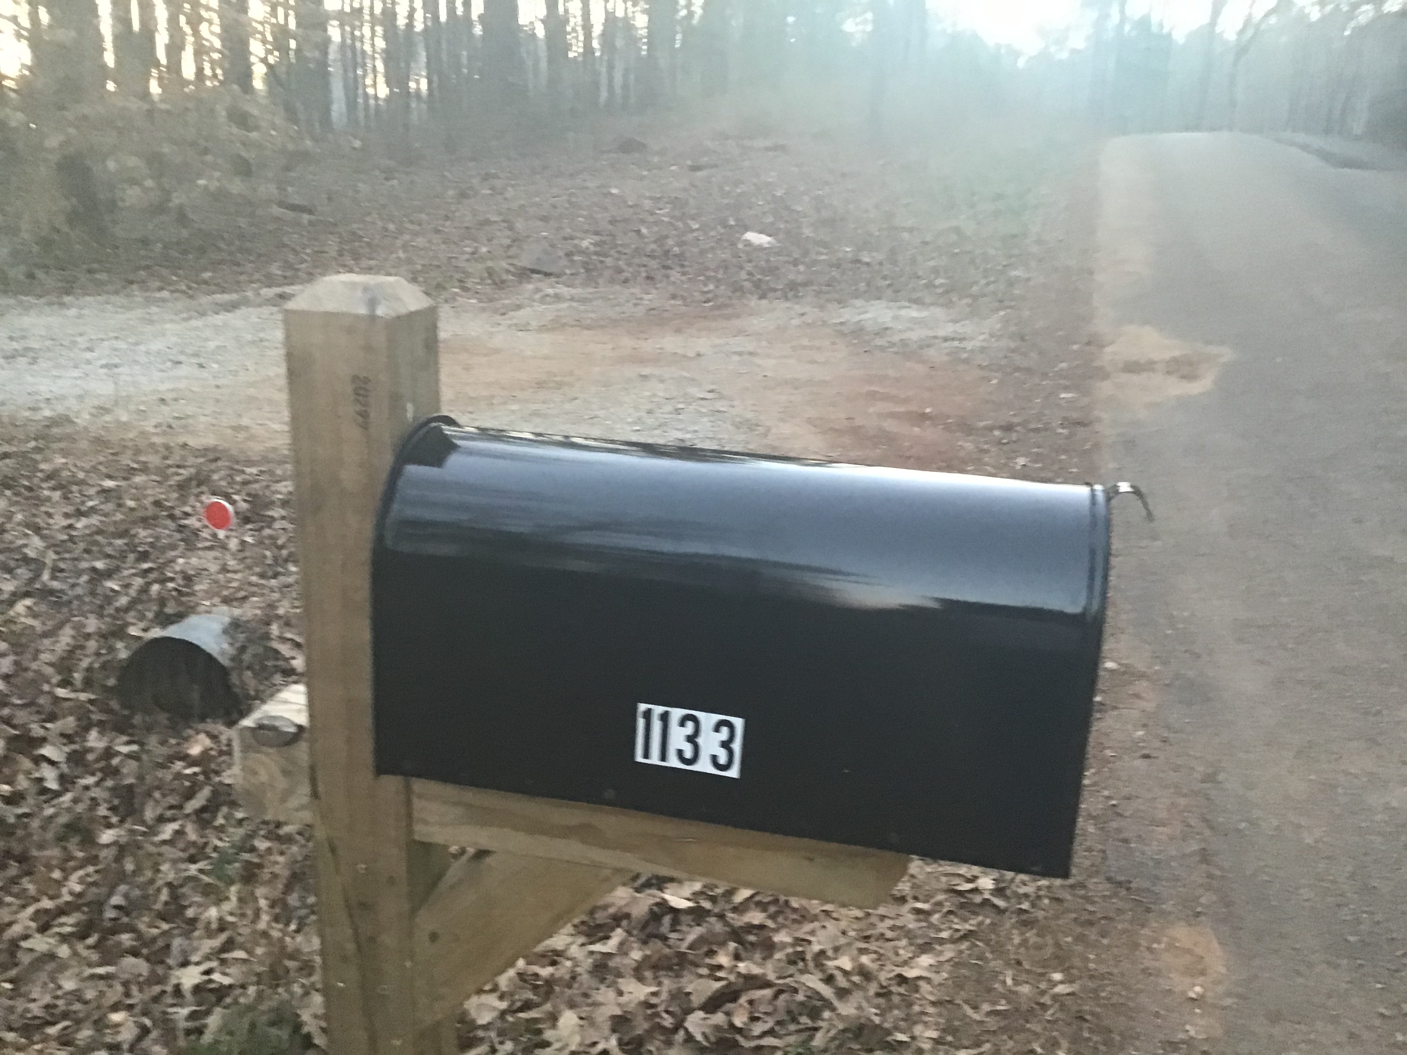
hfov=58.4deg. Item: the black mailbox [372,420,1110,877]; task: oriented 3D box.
[{"bbox_3d":[0.029,0.068,1.025,0.540,0.264,0.222,6,19,11],"label":"black mailbox"}]

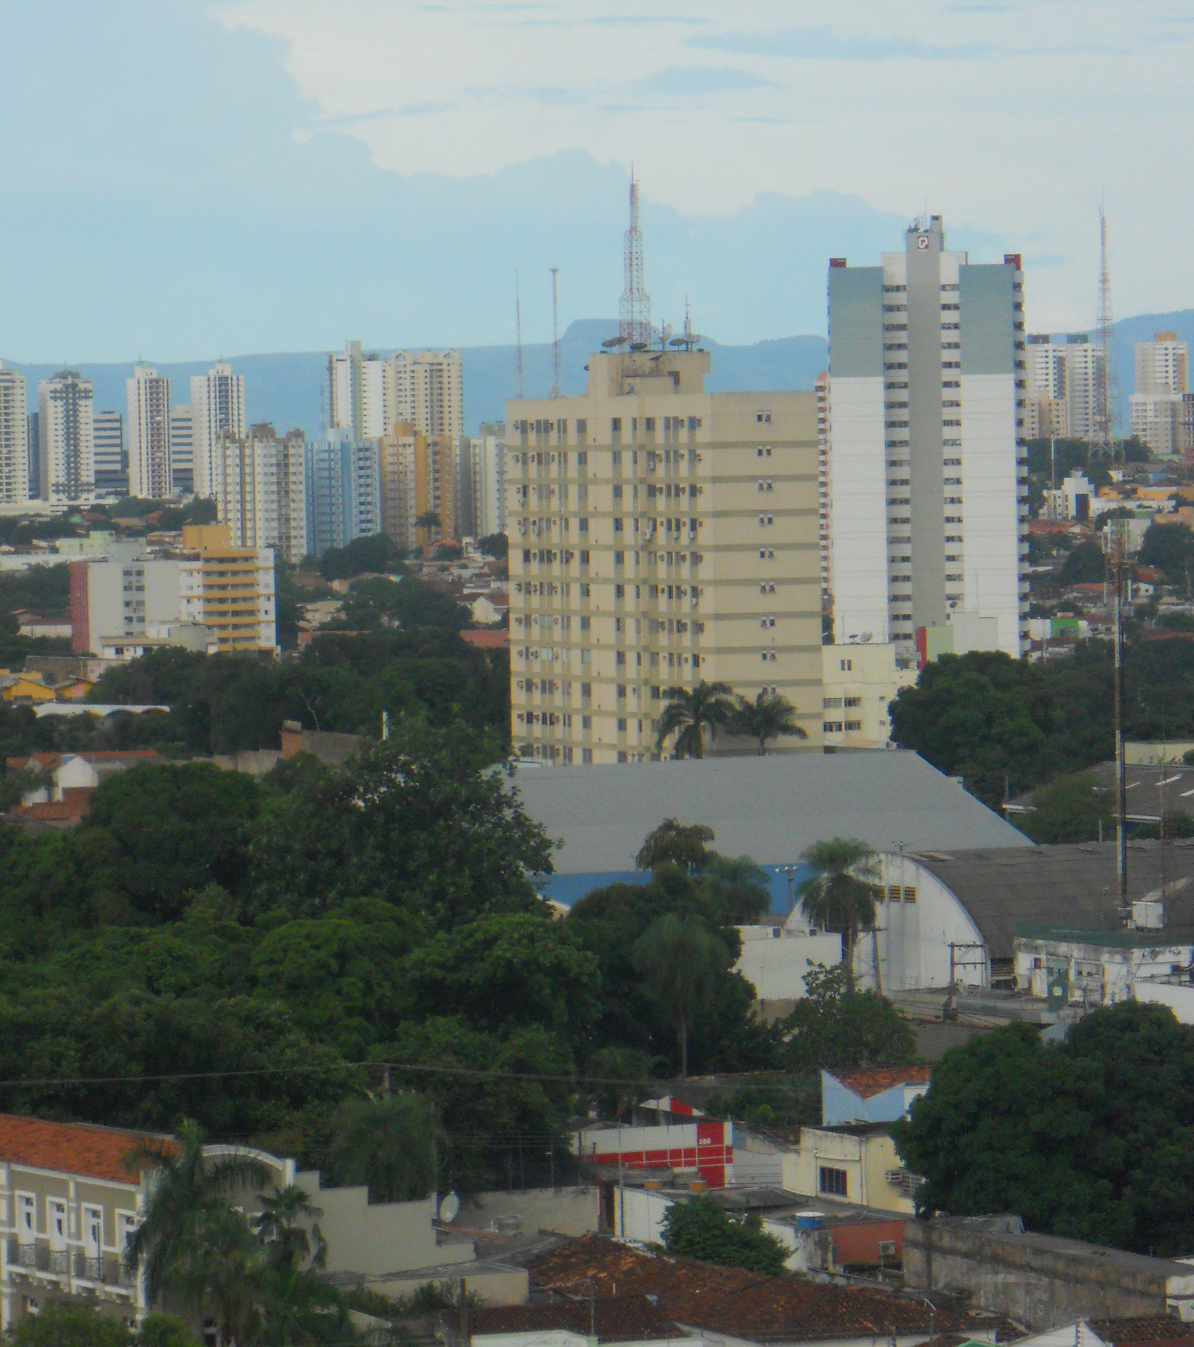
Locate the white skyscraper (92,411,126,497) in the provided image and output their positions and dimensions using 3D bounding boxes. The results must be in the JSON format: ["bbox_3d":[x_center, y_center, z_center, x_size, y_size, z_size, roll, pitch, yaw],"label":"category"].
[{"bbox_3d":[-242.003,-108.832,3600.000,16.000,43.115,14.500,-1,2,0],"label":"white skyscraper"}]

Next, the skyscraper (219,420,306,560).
[{"bbox_3d":[-107.116,-57.991,2329.445,16.250,43.790,24.060,0,3,39],"label":"skyscraper"}]

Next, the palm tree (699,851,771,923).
[{"bbox_3d":[8.310,14.060,437.000,4.600,6.580,4.600,-1,2,0],"label":"palm tree"}]

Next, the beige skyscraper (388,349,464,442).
[{"bbox_3d":[-82.821,-122.373,3500.000,33.000,68.285,20.000,-1,2,-12],"label":"beige skyscraper"}]

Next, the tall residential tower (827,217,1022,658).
[{"bbox_3d":[51.310,-35.110,1125.560,29.500,71.320,18.000,-1,2,6],"label":"tall residential tower"}]

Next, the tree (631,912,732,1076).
[{"bbox_3d":[4.207,16.151,360.000,5.000,8.519,5.000,-1,2,0],"label":"tree"}]

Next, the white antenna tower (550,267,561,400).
[{"bbox_3d":[-3.690,-29.980,640.000,0.800,12.000,0.800,-2,2,-26],"label":"white antenna tower"}]

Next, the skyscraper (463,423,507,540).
[{"bbox_3d":[-34.130,-63.790,2436.930,22.000,40.480,17.000,-2,2,-12],"label":"skyscraper"}]

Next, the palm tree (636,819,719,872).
[{"bbox_3d":[5.489,16.848,490.245,5.500,14.120,5.500,-1,2,0],"label":"palm tree"}]

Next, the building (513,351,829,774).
[{"bbox_3d":[5.600,-8.310,652.000,10.600,40.670,43.000,-2,2,-24],"label":"building"}]

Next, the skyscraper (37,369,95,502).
[{"bbox_3d":[-257.754,-115.580,3530.000,22.500,65.461,18.000,-2,2,-24],"label":"skyscraper"}]

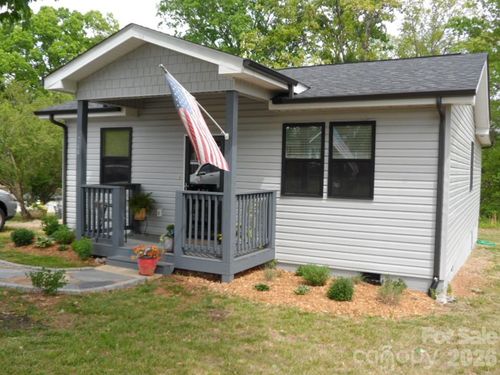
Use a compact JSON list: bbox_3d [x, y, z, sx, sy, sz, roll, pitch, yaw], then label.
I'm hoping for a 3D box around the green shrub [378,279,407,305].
[{"bbox_3d":[1.968,1.422,6.980,0.380,0.360,0.360,3,2,27],"label":"green shrub"}]

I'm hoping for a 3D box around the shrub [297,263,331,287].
[{"bbox_3d":[1.034,1.410,8.100,0.500,0.340,0.440,3,2,27],"label":"shrub"}]

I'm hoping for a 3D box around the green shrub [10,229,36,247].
[{"bbox_3d":[-4.648,0.986,10.330,0.464,0.366,0.445,2,2,26],"label":"green shrub"}]

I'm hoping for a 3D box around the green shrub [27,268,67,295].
[{"bbox_3d":[-2.707,1.224,6.760,0.524,0.356,0.474,2,2,26],"label":"green shrub"}]

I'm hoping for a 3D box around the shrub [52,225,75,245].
[{"bbox_3d":[-3.972,0.970,10.772,0.455,0.415,0.435,2,2,26],"label":"shrub"}]

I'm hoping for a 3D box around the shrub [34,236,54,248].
[{"bbox_3d":[-4.187,1.121,10.300,0.400,0.220,0.370,3,2,27],"label":"shrub"}]

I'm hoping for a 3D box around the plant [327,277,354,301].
[{"bbox_3d":[1.262,1.409,7.050,0.370,0.320,0.360,3,2,27],"label":"plant"}]

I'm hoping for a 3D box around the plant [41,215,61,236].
[{"bbox_3d":[-4.724,0.902,12.000,0.500,0.500,0.480,3,2,27],"label":"plant"}]

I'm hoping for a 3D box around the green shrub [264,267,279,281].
[{"bbox_3d":[0.355,1.384,8.276,0.237,0.237,0.227,1,2,0],"label":"green shrub"}]

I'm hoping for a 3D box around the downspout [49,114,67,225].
[{"bbox_3d":[-4.240,-0.254,11.210,0.099,2.658,0.494,2,2,26],"label":"downspout"}]

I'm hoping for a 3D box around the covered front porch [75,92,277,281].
[{"bbox_3d":[-1.305,-0.090,8.995,3.170,2.900,1.710,3,2,27],"label":"covered front porch"}]

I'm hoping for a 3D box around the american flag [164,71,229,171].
[{"bbox_3d":[-0.660,-0.839,6.654,0.435,1.216,0.929,2,2,26],"label":"american flag"}]

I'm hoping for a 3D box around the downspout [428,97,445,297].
[{"bbox_3d":[2.840,0.184,7.684,0.109,2.984,0.524,2,2,26],"label":"downspout"}]

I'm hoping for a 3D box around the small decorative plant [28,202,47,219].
[{"bbox_3d":[-6.381,0.655,15.182,0.544,0.494,0.514,2,2,26],"label":"small decorative plant"}]

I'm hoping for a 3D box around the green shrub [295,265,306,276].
[{"bbox_3d":[0.884,1.425,8.680,0.270,0.220,0.250,3,2,27],"label":"green shrub"}]

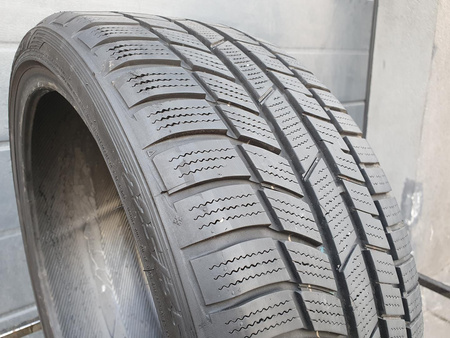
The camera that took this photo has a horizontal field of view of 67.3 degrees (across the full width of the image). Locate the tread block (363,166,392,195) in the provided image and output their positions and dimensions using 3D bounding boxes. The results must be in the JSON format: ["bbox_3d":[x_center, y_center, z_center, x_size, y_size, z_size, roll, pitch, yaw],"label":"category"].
[{"bbox_3d":[0.127,0.010,0.286,0.009,0.023,0.051,-29,-17,38],"label":"tread block"}]

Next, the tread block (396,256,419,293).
[{"bbox_3d":[0.149,0.085,0.280,0.009,0.023,0.054,-11,-6,39],"label":"tread block"}]

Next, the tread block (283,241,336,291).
[{"bbox_3d":[0.050,0.058,0.204,0.045,0.023,0.008,20,-24,-26],"label":"tread block"}]

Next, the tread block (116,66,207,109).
[{"bbox_3d":[-0.043,-0.052,0.219,0.052,0.009,0.034,-21,61,-27],"label":"tread block"}]

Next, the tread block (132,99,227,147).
[{"bbox_3d":[-0.030,-0.028,0.207,0.054,0.009,0.032,-19,66,-26],"label":"tread block"}]

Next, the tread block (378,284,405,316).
[{"bbox_3d":[0.119,0.096,0.248,0.046,0.021,0.008,20,-19,-38],"label":"tread block"}]

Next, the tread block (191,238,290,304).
[{"bbox_3d":[0.008,0.056,0.184,0.052,0.030,0.009,-15,-9,-25],"label":"tread block"}]

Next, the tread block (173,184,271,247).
[{"bbox_3d":[-0.002,0.025,0.190,0.054,0.027,0.009,-10,-16,-24],"label":"tread block"}]

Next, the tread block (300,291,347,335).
[{"bbox_3d":[0.057,0.085,0.202,0.045,0.020,0.008,22,-20,-27],"label":"tread block"}]

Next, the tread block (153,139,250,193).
[{"bbox_3d":[-0.013,0.000,0.197,0.051,0.029,0.009,-18,-18,-26],"label":"tread block"}]

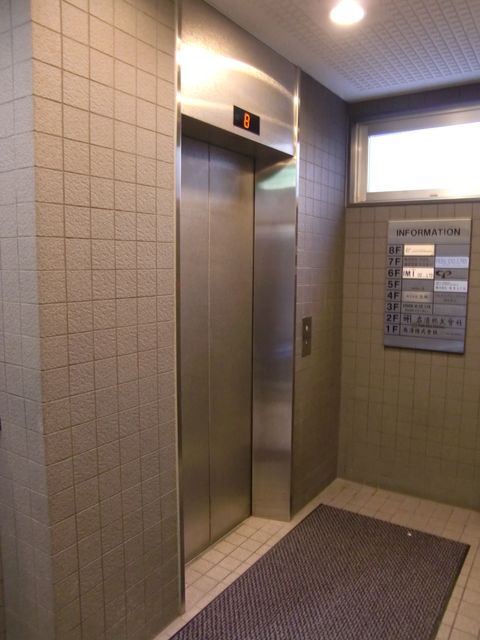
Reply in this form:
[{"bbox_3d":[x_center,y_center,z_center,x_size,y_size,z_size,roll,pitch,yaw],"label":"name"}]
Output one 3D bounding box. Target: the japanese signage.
[{"bbox_3d":[1.149,-0.212,3.198,0.486,0.801,0.025,4,7,34],"label":"japanese signage"}]

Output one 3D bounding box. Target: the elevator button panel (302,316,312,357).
[{"bbox_3d":[0.390,0.100,3.063,0.015,0.228,0.122,4,7,34],"label":"elevator button panel"}]

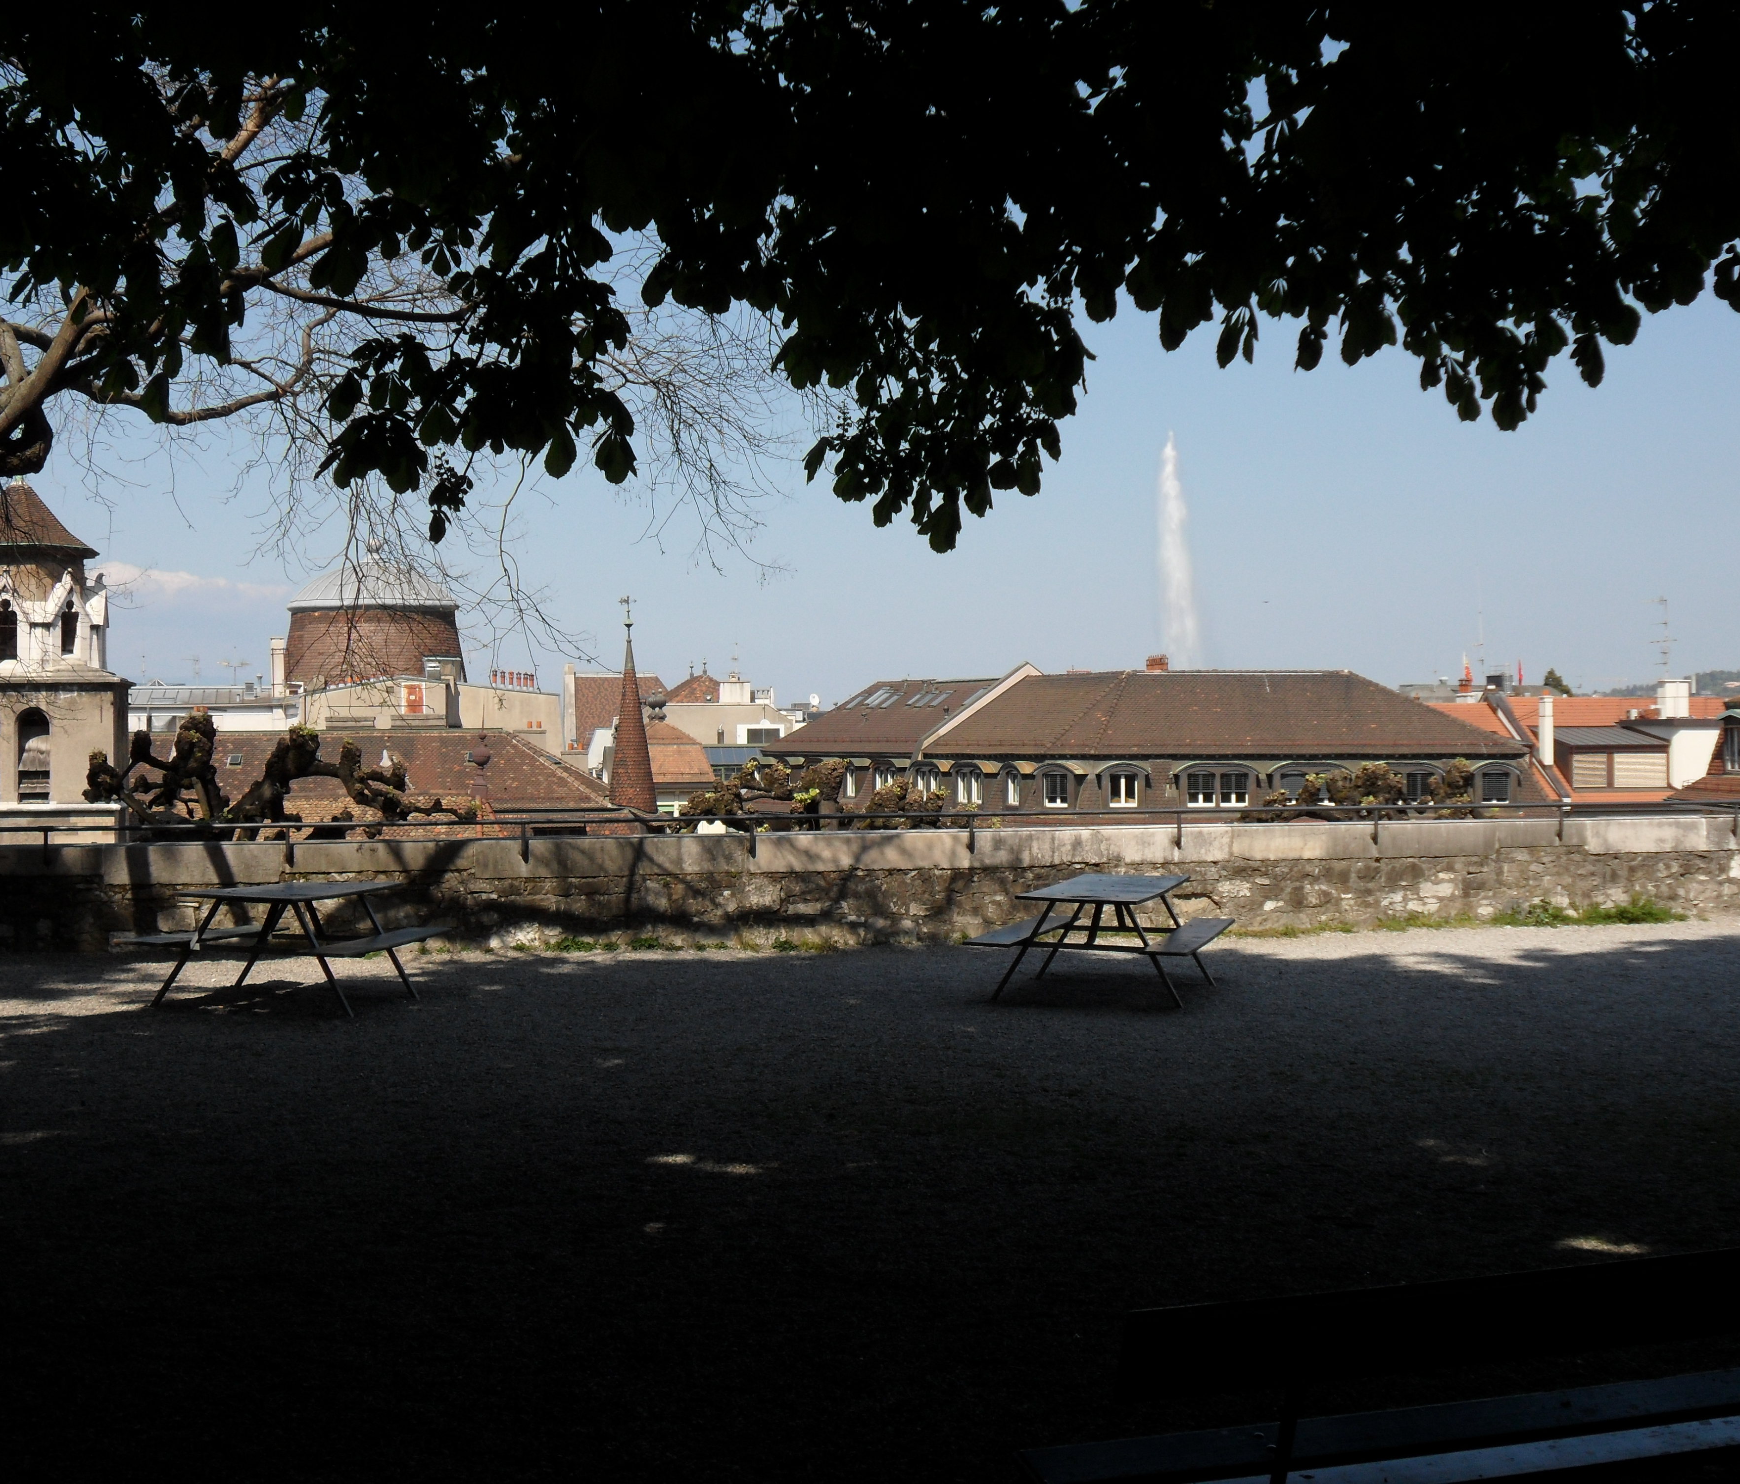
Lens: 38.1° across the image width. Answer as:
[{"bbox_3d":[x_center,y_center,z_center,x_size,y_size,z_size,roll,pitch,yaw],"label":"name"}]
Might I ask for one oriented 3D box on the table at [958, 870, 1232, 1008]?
[{"bbox_3d":[1.662,1.392,17.620,1.500,0.750,2.030,1,1,17],"label":"table"}]

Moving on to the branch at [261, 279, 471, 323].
[{"bbox_3d":[-2.512,-2.197,12.500,1.060,0.230,0.300,0,1,0],"label":"branch"}]

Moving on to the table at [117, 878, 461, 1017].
[{"bbox_3d":[-3.829,1.346,16.677,1.500,0.750,2.030,1,1,8],"label":"table"}]

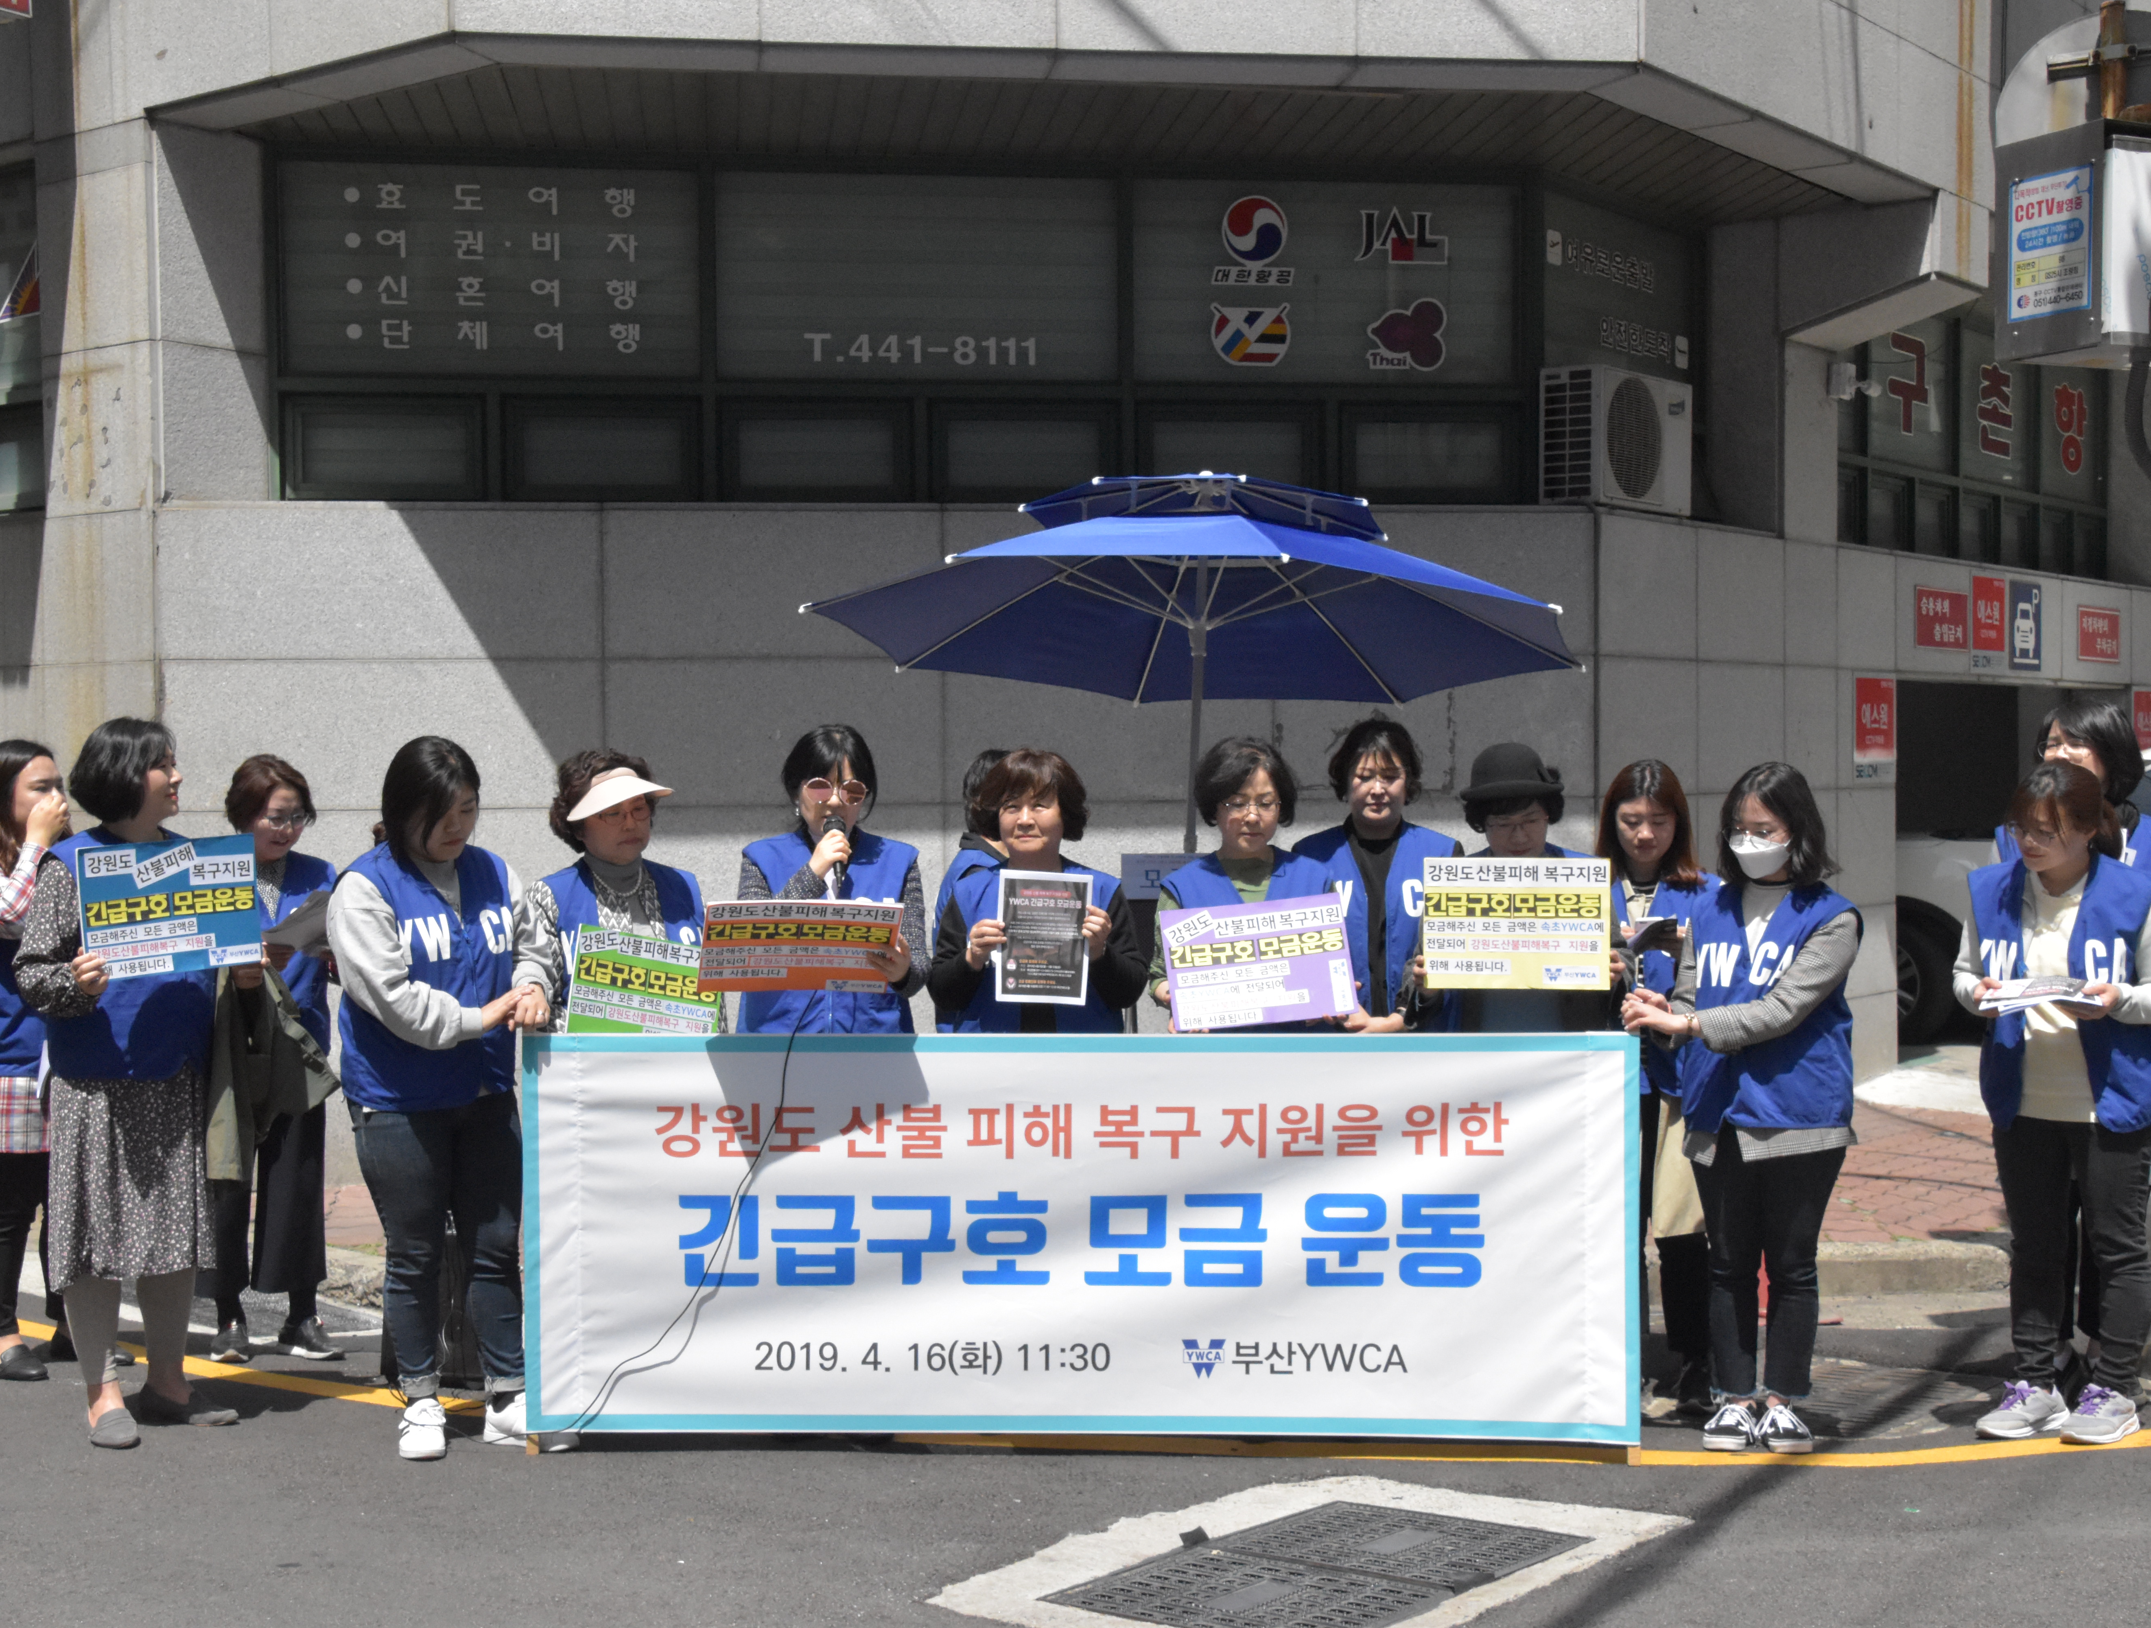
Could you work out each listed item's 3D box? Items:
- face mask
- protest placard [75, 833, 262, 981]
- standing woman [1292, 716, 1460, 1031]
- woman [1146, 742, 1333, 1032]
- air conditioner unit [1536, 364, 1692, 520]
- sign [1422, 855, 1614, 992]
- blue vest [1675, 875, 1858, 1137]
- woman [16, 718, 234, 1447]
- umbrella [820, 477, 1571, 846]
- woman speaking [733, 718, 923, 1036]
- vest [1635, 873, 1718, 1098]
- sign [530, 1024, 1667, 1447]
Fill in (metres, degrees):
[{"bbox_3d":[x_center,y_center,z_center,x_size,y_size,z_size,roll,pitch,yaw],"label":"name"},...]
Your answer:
[{"bbox_3d":[1.533,0.098,5.930,0.135,0.105,0.080,2,14,34],"label":"face mask"},{"bbox_3d":[-2.050,0.211,6.000,0.420,0.297,0.020,-6,2,-33],"label":"protest placard"},{"bbox_3d":[0.748,0.591,6.500,0.500,1.660,0.320,0,2,6],"label":"standing woman"},{"bbox_3d":[0.396,0.614,6.270,0.450,1.580,0.360,0,1,4],"label":"woman"},{"bbox_3d":[1.954,-1.327,9.540,0.245,0.485,0.680,0,1,40],"label":"air conditioner unit"},{"bbox_3d":[0.992,0.247,5.940,0.420,0.297,0.012,0,1,6],"label":"sign"},{"bbox_3d":[1.577,0.437,6.000,0.410,0.580,0.270,1,2,32],"label":"blue vest"},{"bbox_3d":[-2.200,0.608,6.120,0.460,1.640,0.380,-1,1,-43],"label":"woman"},{"bbox_3d":[0.300,0.250,7.010,2.100,2.360,2.100,3,-7,0],"label":"umbrella"},{"bbox_3d":[-0.562,0.606,6.070,0.450,1.620,0.380,-1,1,-5],"label":"woman speaking"},{"bbox_3d":[1.372,0.409,6.330,0.400,0.560,0.260,0,1,14],"label":"vest"},{"bbox_3d":[0.008,0.946,5.920,2.510,0.920,0.040,0,2,3],"label":"sign"}]

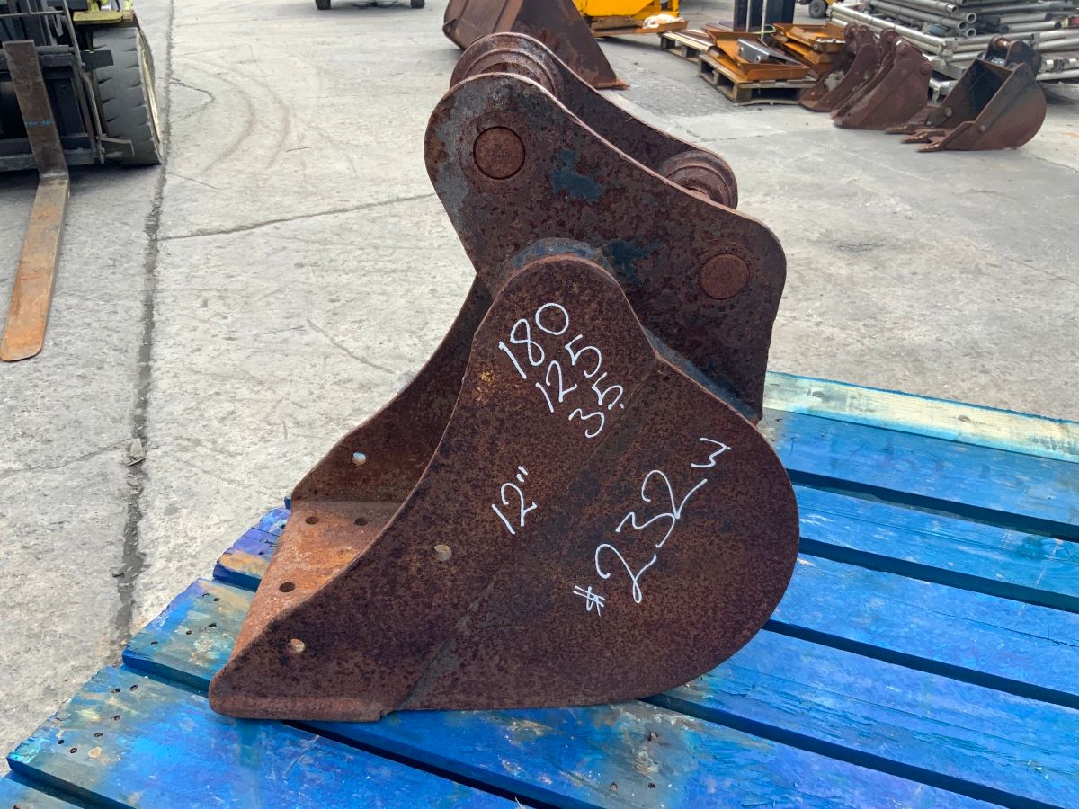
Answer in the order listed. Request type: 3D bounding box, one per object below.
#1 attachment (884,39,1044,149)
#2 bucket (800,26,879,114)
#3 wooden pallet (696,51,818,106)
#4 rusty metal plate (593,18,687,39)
[{"bbox_3d":[2.346,-1.715,4.941,0.670,0.540,0.470,-2,30,-6],"label":"attachment"},{"bbox_3d":[1.994,-2.158,5.758,0.520,0.500,0.260,-2,30,-6],"label":"bucket"},{"bbox_3d":[1.725,-2.284,6.336,1.000,0.146,1.120,-2,30,-5],"label":"wooden pallet"},{"bbox_3d":[0.981,-3.684,8.872,0.420,0.100,0.950,-22,28,-33],"label":"rusty metal plate"}]

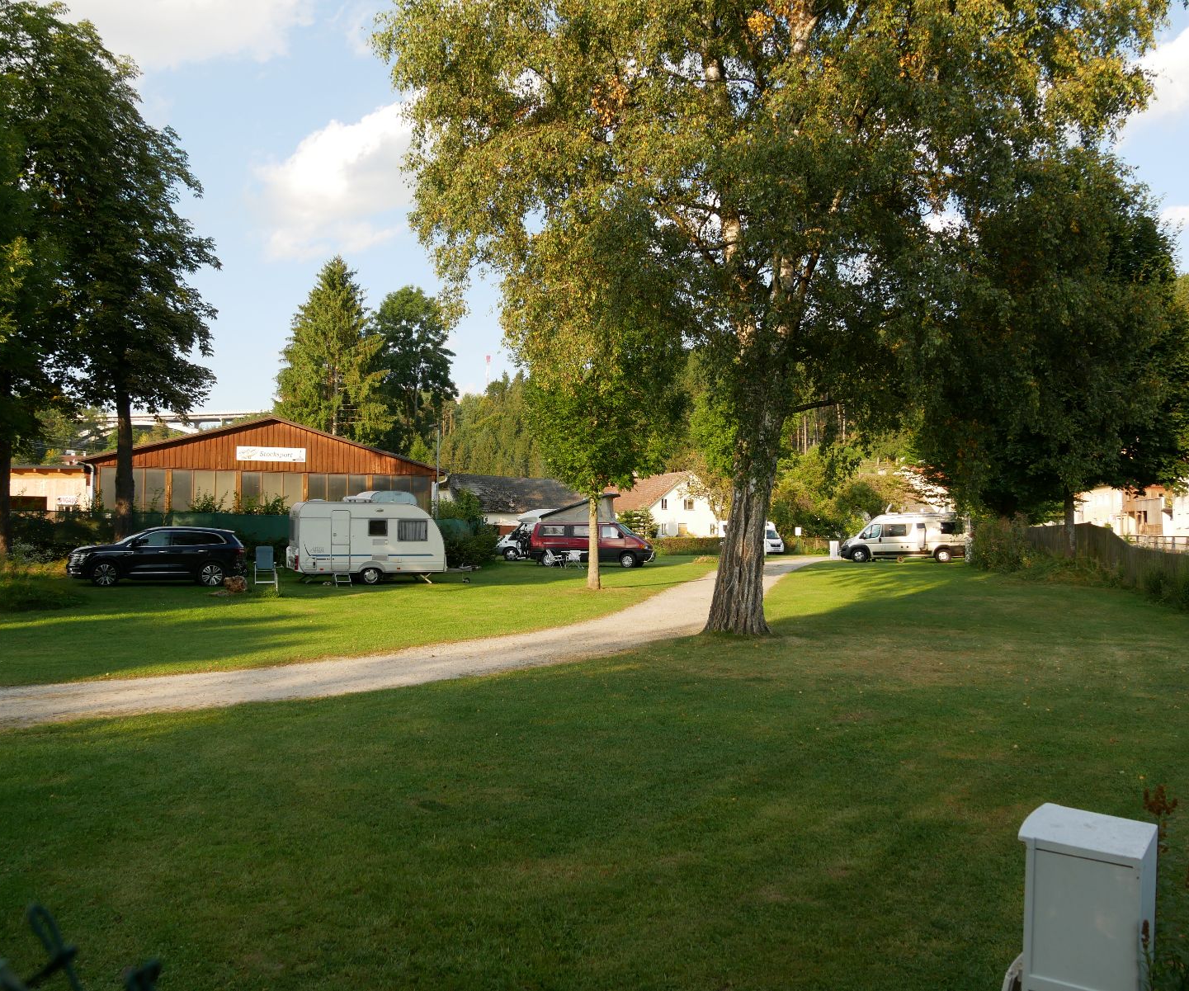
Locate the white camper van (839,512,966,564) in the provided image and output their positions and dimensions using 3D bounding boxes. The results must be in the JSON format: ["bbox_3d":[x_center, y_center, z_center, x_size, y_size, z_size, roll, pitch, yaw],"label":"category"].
[{"bbox_3d":[15.500,2.122,53.860,6.050,2.600,2.060,-1,-3,15],"label":"white camper van"}]

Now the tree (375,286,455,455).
[{"bbox_3d":[-14.907,-6.164,88.516,7.500,22.300,7.500,0,-3,0],"label":"tree"}]

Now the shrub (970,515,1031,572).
[{"bbox_3d":[15.383,1.822,40.550,2.100,2.150,2.000,0,-3,0],"label":"shrub"}]

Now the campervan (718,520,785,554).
[{"bbox_3d":[13.230,3.537,89.064,2.200,2.750,6.400,1,-3,-26],"label":"campervan"}]

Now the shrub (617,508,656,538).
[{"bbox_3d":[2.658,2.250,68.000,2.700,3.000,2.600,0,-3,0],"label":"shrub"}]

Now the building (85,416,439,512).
[{"bbox_3d":[-18.725,0.459,58.588,15.200,6.700,25.000,1,-3,-22],"label":"building"}]

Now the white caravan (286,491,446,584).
[{"bbox_3d":[-7.090,1.417,33.543,4.550,2.650,2.200,1,-3,-23],"label":"white caravan"}]

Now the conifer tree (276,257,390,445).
[{"bbox_3d":[-19.575,-6.634,80.520,8.200,22.200,8.200,0,-3,0],"label":"conifer tree"}]

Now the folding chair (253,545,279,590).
[{"bbox_3d":[-8.529,1.904,27.726,0.620,1.140,0.680,1,-3,-17],"label":"folding chair"}]

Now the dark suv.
[{"bbox_3d":[-12.150,1.729,29.789,4.670,1.680,1.860,1,-3,-25],"label":"dark suv"}]

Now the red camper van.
[{"bbox_3d":[-0.120,1.966,44.649,5.150,2.100,1.850,-1,-3,11],"label":"red camper van"}]

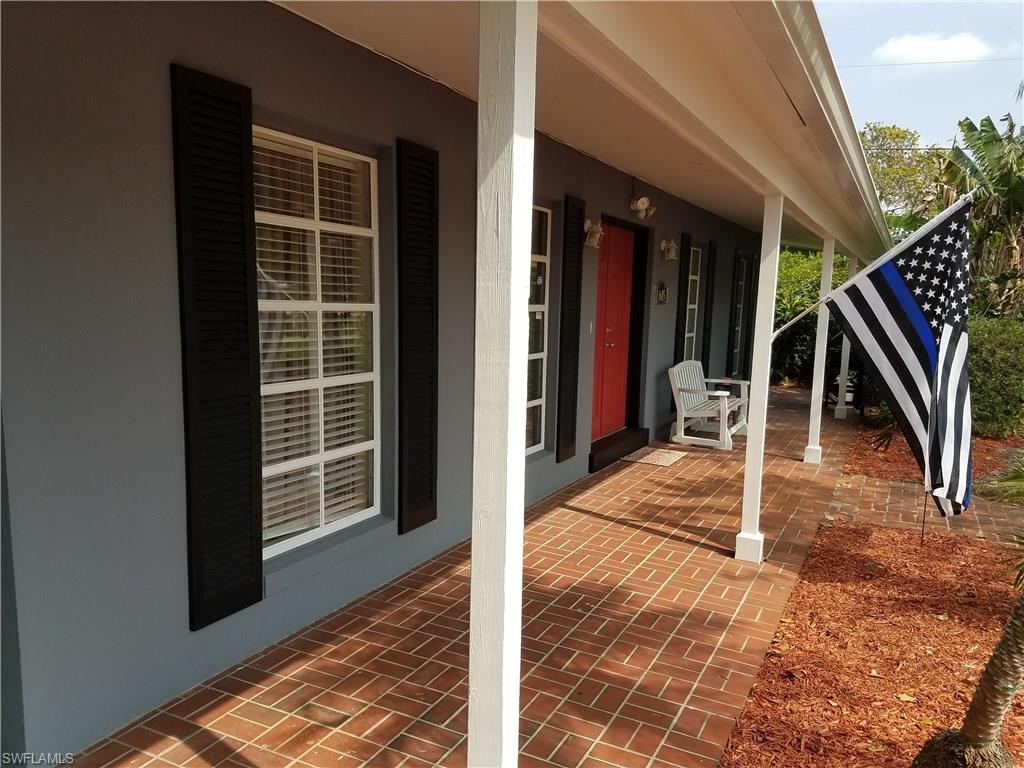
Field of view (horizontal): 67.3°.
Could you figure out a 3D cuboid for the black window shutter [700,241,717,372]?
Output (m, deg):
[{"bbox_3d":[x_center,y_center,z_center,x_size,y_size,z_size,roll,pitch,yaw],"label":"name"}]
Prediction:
[{"bbox_3d":[2.614,-0.844,10.199,0.036,2.051,0.338,4,7,27],"label":"black window shutter"}]

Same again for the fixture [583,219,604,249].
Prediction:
[{"bbox_3d":[0.673,-1.209,6.177,0.147,0.224,0.127,4,7,27],"label":"fixture"}]

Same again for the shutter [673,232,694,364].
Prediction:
[{"bbox_3d":[1.998,-0.722,9.000,0.036,2.051,0.338,4,7,27],"label":"shutter"}]

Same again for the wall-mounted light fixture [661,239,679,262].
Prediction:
[{"bbox_3d":[1.676,-1.395,8.111,0.168,0.219,0.132,4,7,27],"label":"wall-mounted light fixture"}]

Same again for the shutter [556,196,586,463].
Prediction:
[{"bbox_3d":[0.462,-0.418,6.006,0.036,2.051,0.338,4,7,27],"label":"shutter"}]

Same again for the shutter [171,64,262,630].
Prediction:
[{"bbox_3d":[-1.112,-0.106,2.939,0.036,2.051,0.338,4,7,27],"label":"shutter"}]

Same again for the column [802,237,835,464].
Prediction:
[{"bbox_3d":[3.066,-0.319,7.691,0.147,2.229,0.147,4,7,27],"label":"column"}]

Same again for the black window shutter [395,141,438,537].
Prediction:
[{"bbox_3d":[-0.498,-0.227,4.135,0.036,2.051,0.338,4,7,27],"label":"black window shutter"}]

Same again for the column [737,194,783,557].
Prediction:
[{"bbox_3d":[1.498,-0.011,4.642,0.147,2.194,0.147,4,7,27],"label":"column"}]

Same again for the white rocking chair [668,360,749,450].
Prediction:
[{"bbox_3d":[2.329,0.191,8.856,0.732,0.875,1.241,4,7,27],"label":"white rocking chair"}]

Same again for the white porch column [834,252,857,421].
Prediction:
[{"bbox_3d":[4.714,-0.626,10.843,0.147,2.245,0.147,4,7,27],"label":"white porch column"}]

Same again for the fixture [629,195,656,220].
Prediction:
[{"bbox_3d":[1.218,-1.639,7.151,0.183,0.198,0.244,4,7,27],"label":"fixture"}]

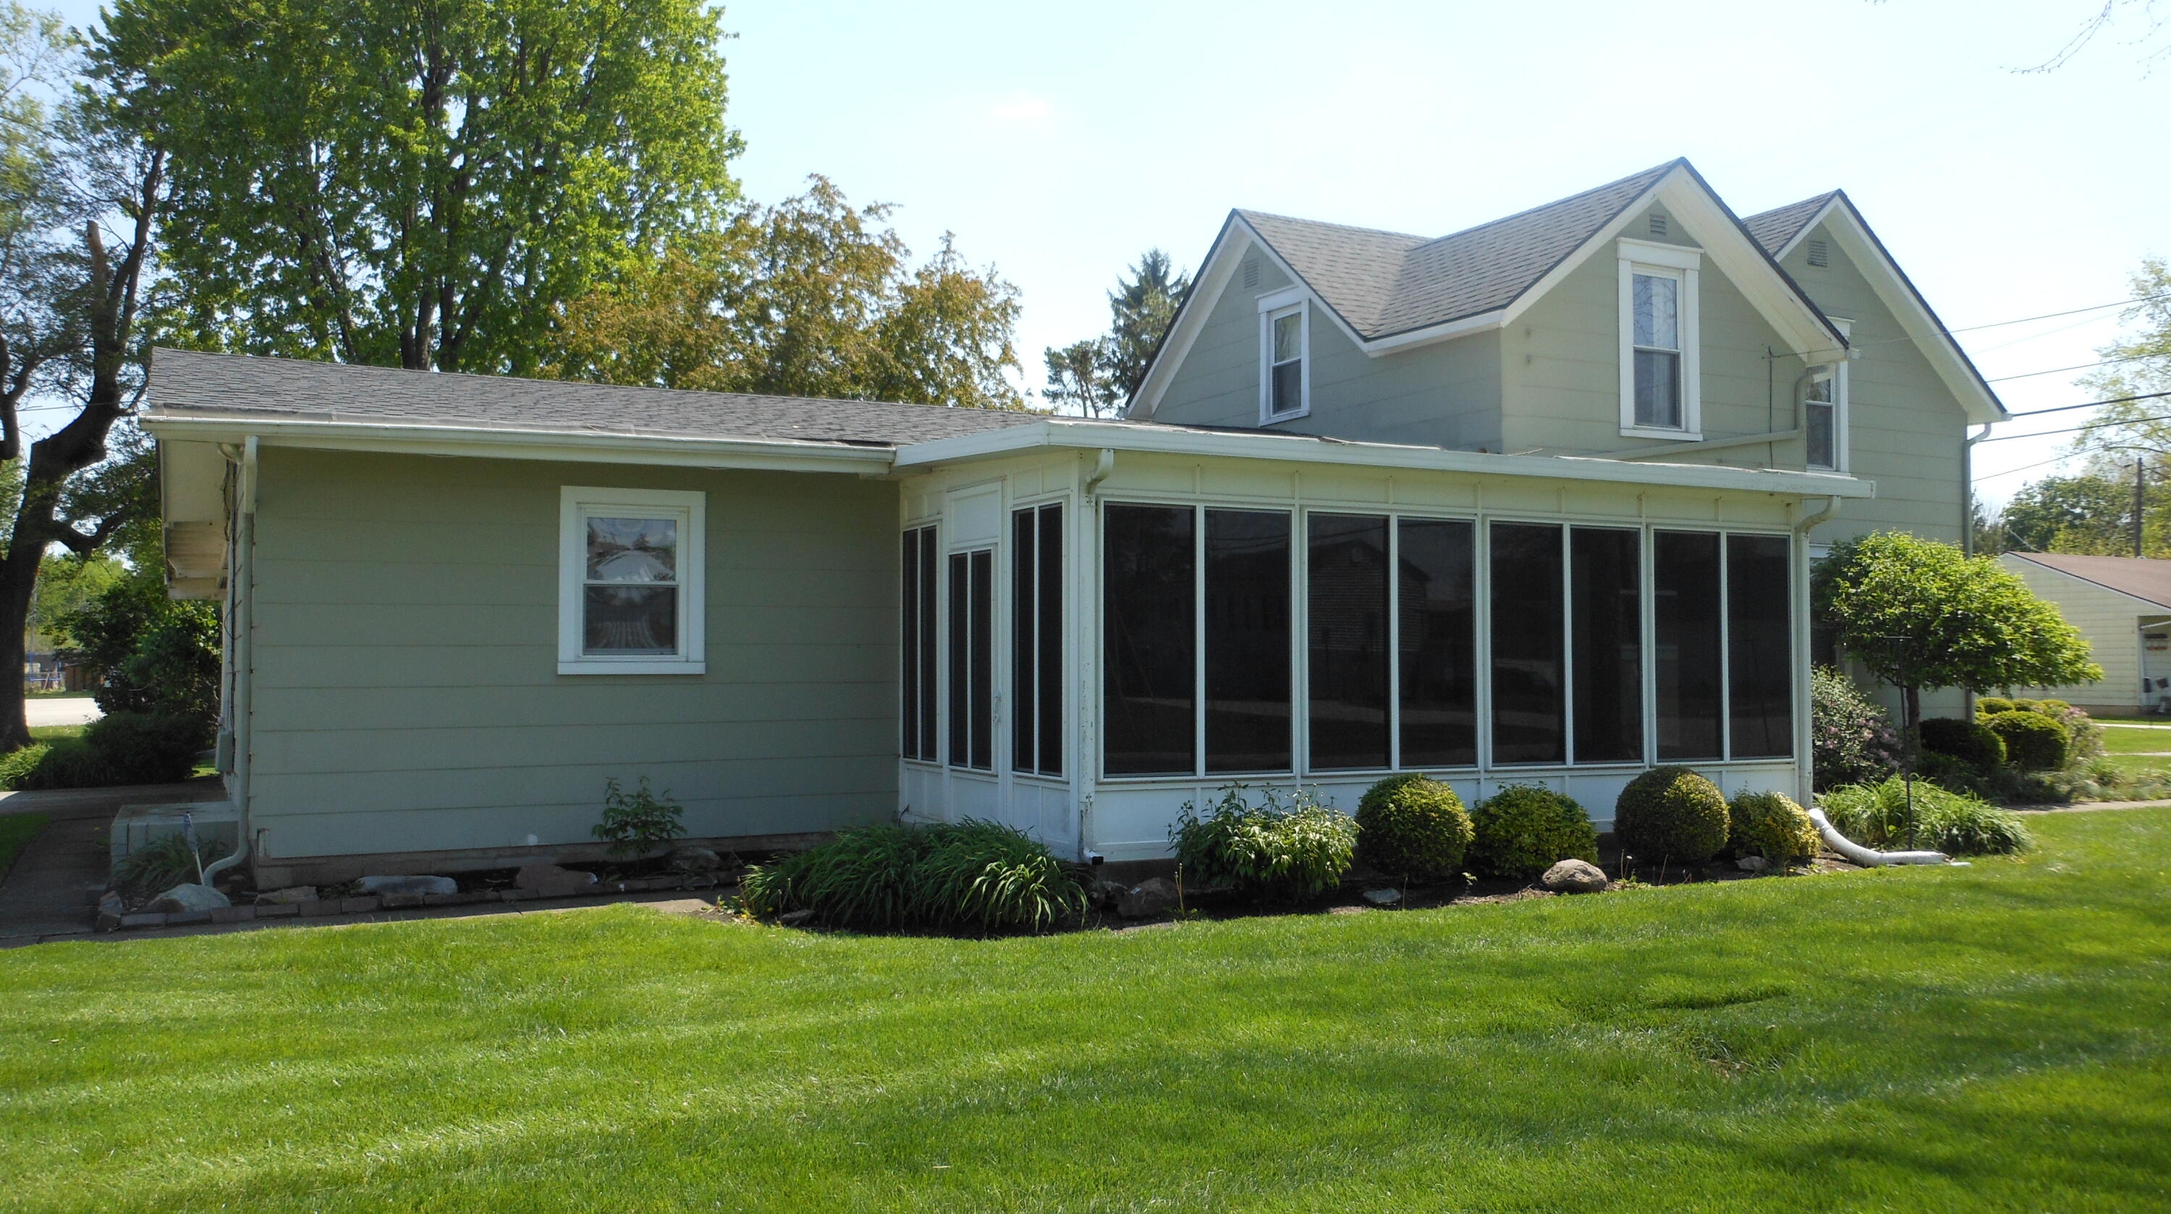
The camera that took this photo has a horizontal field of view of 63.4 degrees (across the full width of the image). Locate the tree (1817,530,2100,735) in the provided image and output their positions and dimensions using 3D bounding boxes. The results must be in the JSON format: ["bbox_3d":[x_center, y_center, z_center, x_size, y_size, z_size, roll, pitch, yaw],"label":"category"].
[{"bbox_3d":[8.120,0.641,16.491,2.900,2.750,2.800,1,-2,-26],"label":"tree"}]

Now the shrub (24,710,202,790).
[{"bbox_3d":[-12.186,1.785,22.000,2.200,0.970,1.500,1,-2,-26],"label":"shrub"}]

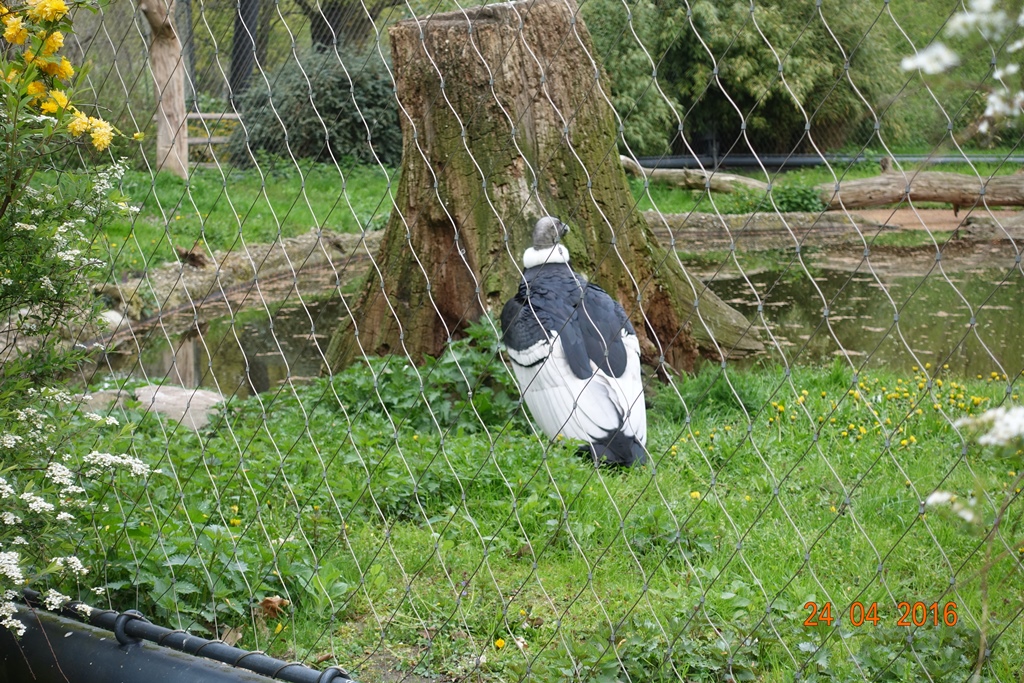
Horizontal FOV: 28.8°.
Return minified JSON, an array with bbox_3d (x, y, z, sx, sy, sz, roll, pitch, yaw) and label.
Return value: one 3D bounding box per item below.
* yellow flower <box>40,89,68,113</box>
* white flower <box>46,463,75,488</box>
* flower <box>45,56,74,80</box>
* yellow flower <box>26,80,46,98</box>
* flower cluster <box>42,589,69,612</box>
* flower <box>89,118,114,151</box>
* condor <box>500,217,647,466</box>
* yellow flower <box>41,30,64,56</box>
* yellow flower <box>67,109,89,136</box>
[{"bbox_3d":[-0.689,-0.363,3.000,0.041,0.035,0.030,-3,6,-18],"label":"yellow flower"},{"bbox_3d":[-0.680,0.202,3.000,0.041,0.038,0.032,-3,6,-18],"label":"white flower"},{"bbox_3d":[-0.680,-0.411,3.000,0.041,0.035,0.030,-3,6,-18],"label":"flower"},{"bbox_3d":[-0.721,-0.382,3.020,0.031,0.030,0.027,-3,6,-18],"label":"yellow flower"},{"bbox_3d":[-0.676,0.384,2.950,0.037,0.035,0.029,-3,6,-19],"label":"flower cluster"},{"bbox_3d":[-0.614,-0.311,2.980,0.038,0.049,0.032,-2,6,-17],"label":"flower"},{"bbox_3d":[0.236,0.000,7.900,0.470,0.950,0.600,-4,7,-30],"label":"condor"},{"bbox_3d":[-0.692,-0.449,3.000,0.035,0.038,0.030,-3,6,-18],"label":"yellow flower"},{"bbox_3d":[-0.655,-0.330,3.000,0.032,0.041,0.027,-2,6,-17],"label":"yellow flower"}]

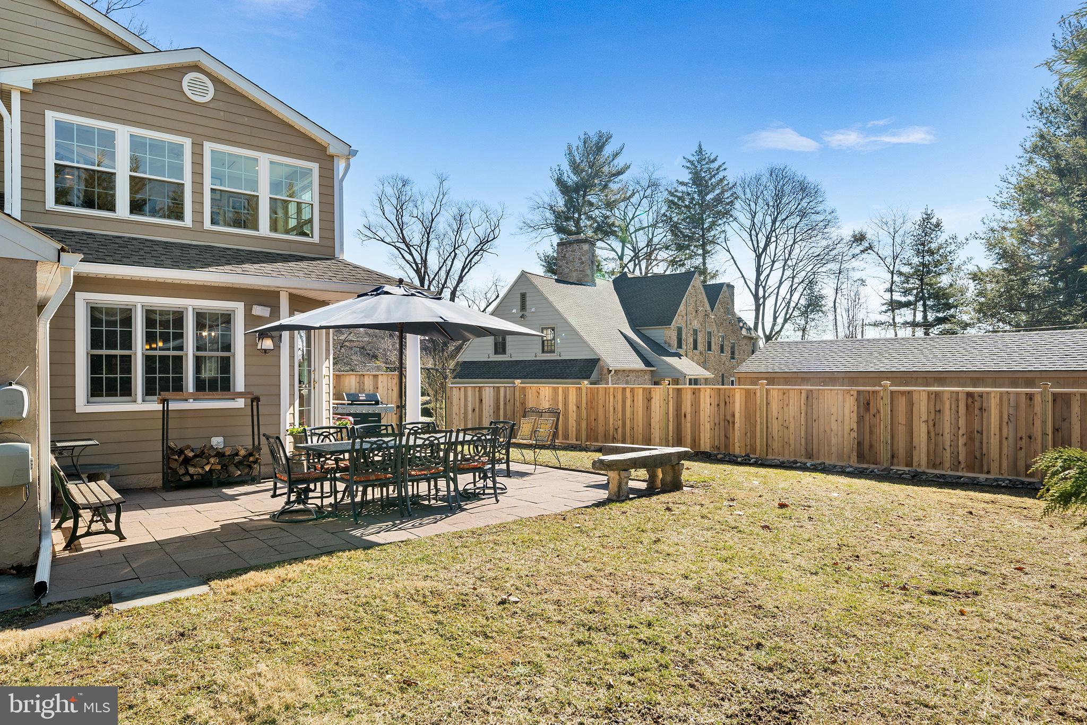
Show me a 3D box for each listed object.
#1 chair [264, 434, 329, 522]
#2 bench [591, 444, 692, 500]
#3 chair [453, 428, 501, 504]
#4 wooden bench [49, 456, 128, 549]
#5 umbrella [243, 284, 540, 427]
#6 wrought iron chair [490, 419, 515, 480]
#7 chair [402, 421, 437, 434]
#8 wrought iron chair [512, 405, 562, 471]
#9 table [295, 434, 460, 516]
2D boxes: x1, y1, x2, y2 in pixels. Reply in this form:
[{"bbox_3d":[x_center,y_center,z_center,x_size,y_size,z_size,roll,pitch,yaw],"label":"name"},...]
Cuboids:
[{"bbox_3d":[-2.755,1.255,7.184,0.670,0.950,0.610,1,-1,-42],"label":"chair"},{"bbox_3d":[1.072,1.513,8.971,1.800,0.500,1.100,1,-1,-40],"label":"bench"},{"bbox_3d":[-0.982,1.275,8.008,0.600,0.940,0.630,1,-1,-40],"label":"chair"},{"bbox_3d":[-4.569,1.314,6.288,0.600,0.800,1.380,1,-1,-42],"label":"wooden bench"},{"bbox_3d":[-1.827,0.375,8.016,3.030,2.740,1.920,1,-1,-39],"label":"umbrella"},{"bbox_3d":[-0.825,1.286,8.902,0.670,0.950,0.610,1,-1,-42],"label":"wrought iron chair"},{"bbox_3d":[-1.599,1.285,8.560,0.600,0.940,0.630,1,-1,-40],"label":"chair"},{"bbox_3d":[-0.248,1.311,10.828,0.950,0.970,0.760,-1,-1,37],"label":"wrought iron chair"},{"bbox_3d":[-1.827,1.372,7.998,2.170,0.745,1.020,1,-1,-40],"label":"table"}]

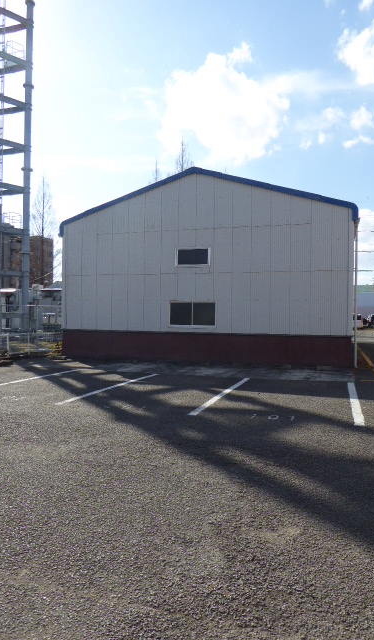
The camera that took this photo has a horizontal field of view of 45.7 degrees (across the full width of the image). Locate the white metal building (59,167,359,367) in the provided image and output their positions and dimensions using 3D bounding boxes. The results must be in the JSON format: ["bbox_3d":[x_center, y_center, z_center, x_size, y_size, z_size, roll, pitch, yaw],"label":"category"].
[{"bbox_3d":[2.853,-1.888,23.001,10.480,6.560,17.000,1,0,18],"label":"white metal building"}]

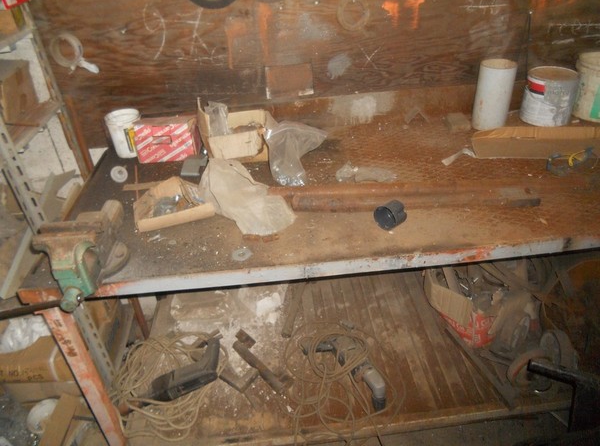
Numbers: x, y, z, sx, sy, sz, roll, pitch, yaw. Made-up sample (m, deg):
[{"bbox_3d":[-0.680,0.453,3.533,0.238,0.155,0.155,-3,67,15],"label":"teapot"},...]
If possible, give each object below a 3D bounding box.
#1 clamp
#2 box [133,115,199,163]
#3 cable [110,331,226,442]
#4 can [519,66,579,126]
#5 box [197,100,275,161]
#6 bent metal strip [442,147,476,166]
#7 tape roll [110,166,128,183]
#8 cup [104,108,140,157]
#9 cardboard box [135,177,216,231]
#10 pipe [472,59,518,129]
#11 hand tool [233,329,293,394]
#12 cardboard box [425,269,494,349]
[{"bbox_3d":[-0.435,0.066,0.975,0.130,0.175,0.300,-8,34,-4],"label":"clamp"},{"bbox_3d":[-0.441,-0.283,1.552,0.180,0.120,0.092,-3,33,3],"label":"box"},{"bbox_3d":[-0.416,0.520,1.561,0.340,0.080,0.400,-6,33,-2],"label":"cable"},{"bbox_3d":[0.848,-0.433,1.592,0.158,0.156,0.158,-6,33,-2],"label":"can"},{"bbox_3d":[-0.209,-0.286,1.524,0.190,0.125,0.170,-6,33,-2],"label":"box"},{"bbox_3d":[0.478,-0.202,1.399,0.100,0.033,0.045,-6,33,-2],"label":"bent metal strip"},{"bbox_3d":[-0.563,-0.153,1.456,0.053,0.026,0.053,-6,33,-2],"label":"tape roll"},{"bbox_3d":[-0.592,-0.298,1.584,0.112,0.130,0.112,-6,33,-2],"label":"cup"},{"bbox_3d":[-0.344,-0.060,1.258,0.200,0.060,0.140,-15,35,-16],"label":"cardboard box"},{"bbox_3d":[0.649,-0.426,1.562,0.112,0.204,0.112,-6,33,-2],"label":"pipe"},{"bbox_3d":[-0.139,0.481,1.619,0.075,0.045,0.290,-28,40,-31],"label":"hand tool"},{"bbox_3d":[0.610,0.280,1.710,0.170,0.180,0.250,-18,36,-20],"label":"cardboard box"}]

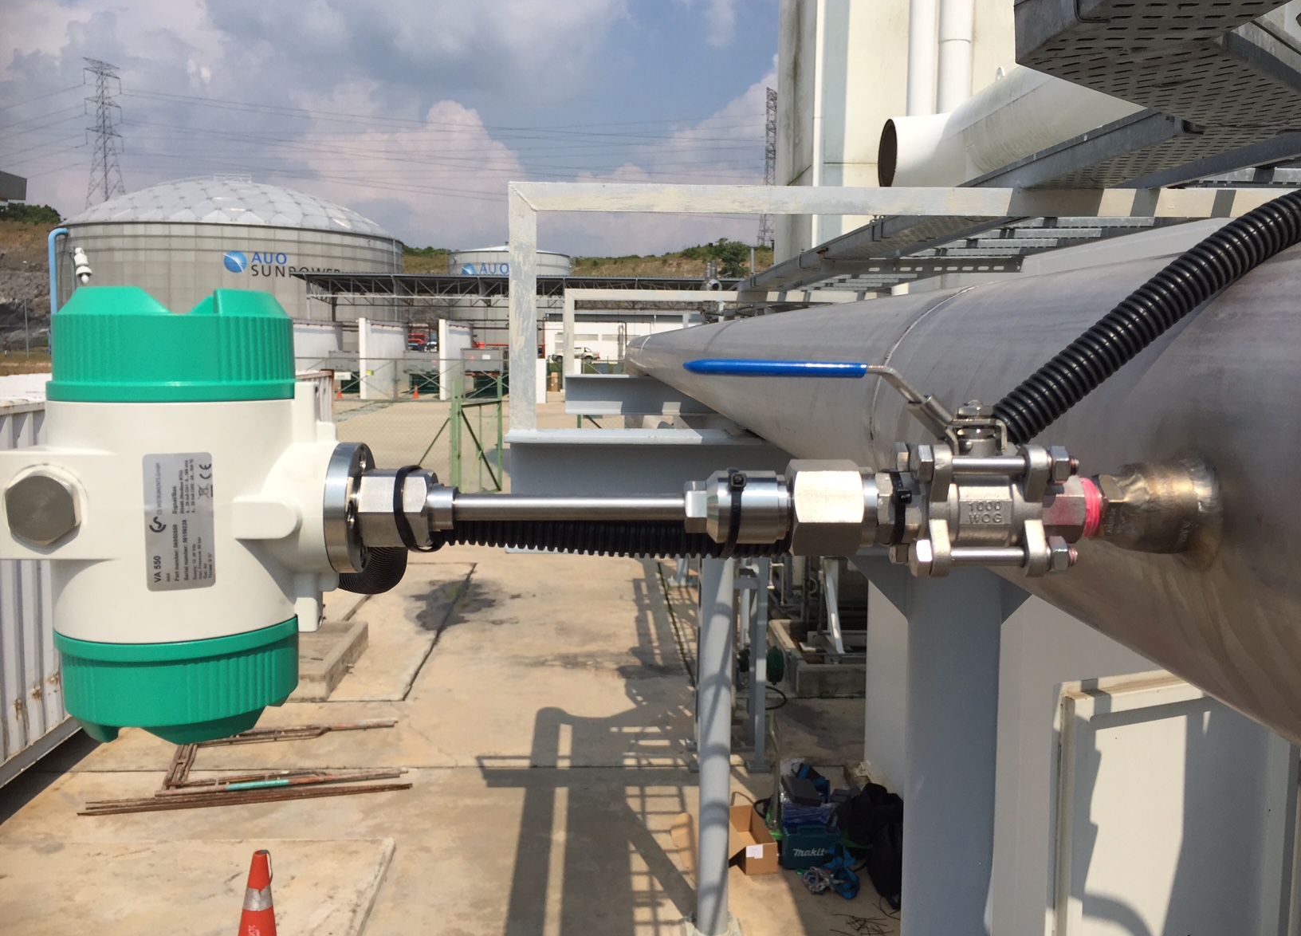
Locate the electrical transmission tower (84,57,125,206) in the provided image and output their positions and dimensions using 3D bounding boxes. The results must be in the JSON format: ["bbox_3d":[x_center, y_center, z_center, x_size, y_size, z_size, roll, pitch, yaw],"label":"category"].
[{"bbox_3d":[-119.388,-66.791,239.083,9.200,43.385,10.600,2,7,14],"label":"electrical transmission tower"}]

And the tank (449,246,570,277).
[{"bbox_3d":[-18.339,-21.203,142.231,15.500,15.450,15.500,0,7,-7],"label":"tank"}]

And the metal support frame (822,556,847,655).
[{"bbox_3d":[1.734,1.256,10.222,0.150,0.870,0.500,0,7,-3],"label":"metal support frame"}]

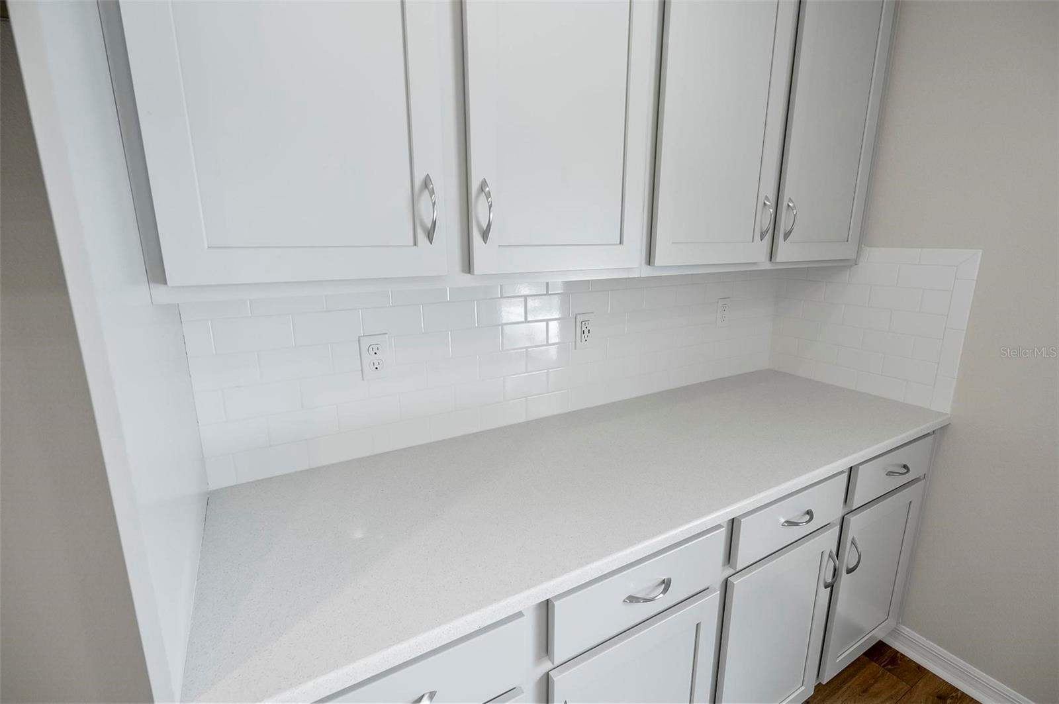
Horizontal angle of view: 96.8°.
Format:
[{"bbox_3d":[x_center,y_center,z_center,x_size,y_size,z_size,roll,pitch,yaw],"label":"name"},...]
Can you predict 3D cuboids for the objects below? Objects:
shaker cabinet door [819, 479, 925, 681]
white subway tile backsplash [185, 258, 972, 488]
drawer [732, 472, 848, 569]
[{"bbox_3d":[1.110,0.732,1.502,0.436,0.593,0.047,-8,16,-28],"label":"shaker cabinet door"},{"bbox_3d":[0.298,0.008,1.226,2.021,0.512,0.630,-8,16,-28],"label":"white subway tile backsplash"},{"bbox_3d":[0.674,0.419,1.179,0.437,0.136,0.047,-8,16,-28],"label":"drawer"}]

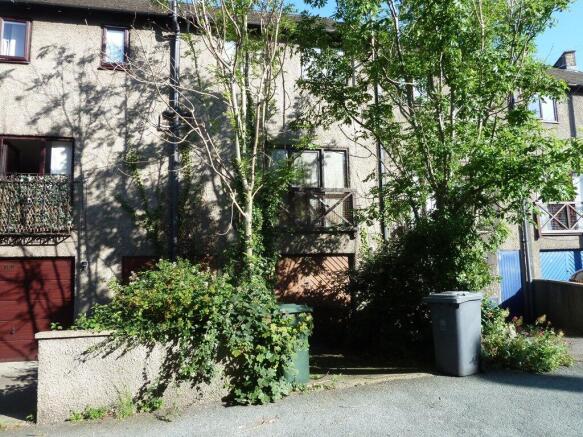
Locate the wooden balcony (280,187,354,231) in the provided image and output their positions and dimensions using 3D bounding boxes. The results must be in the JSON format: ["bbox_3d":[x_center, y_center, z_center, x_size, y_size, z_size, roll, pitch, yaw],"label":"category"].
[{"bbox_3d":[0.575,-0.178,9.741,1.820,1.000,0.200,0,-7,-12],"label":"wooden balcony"}]

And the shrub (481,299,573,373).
[{"bbox_3d":[3.388,1.703,6.128,1.350,0.920,1.050,0,-7,-12],"label":"shrub"}]

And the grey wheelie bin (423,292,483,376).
[{"bbox_3d":[2.295,1.640,5.988,0.650,1.070,0.520,4,-9,-37],"label":"grey wheelie bin"}]

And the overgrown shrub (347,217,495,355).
[{"bbox_3d":[2.394,1.201,7.905,2.500,2.400,2.000,0,-7,-12],"label":"overgrown shrub"}]

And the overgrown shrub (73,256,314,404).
[{"bbox_3d":[-1.044,1.336,5.099,2.500,1.640,1.300,0,-7,-12],"label":"overgrown shrub"}]

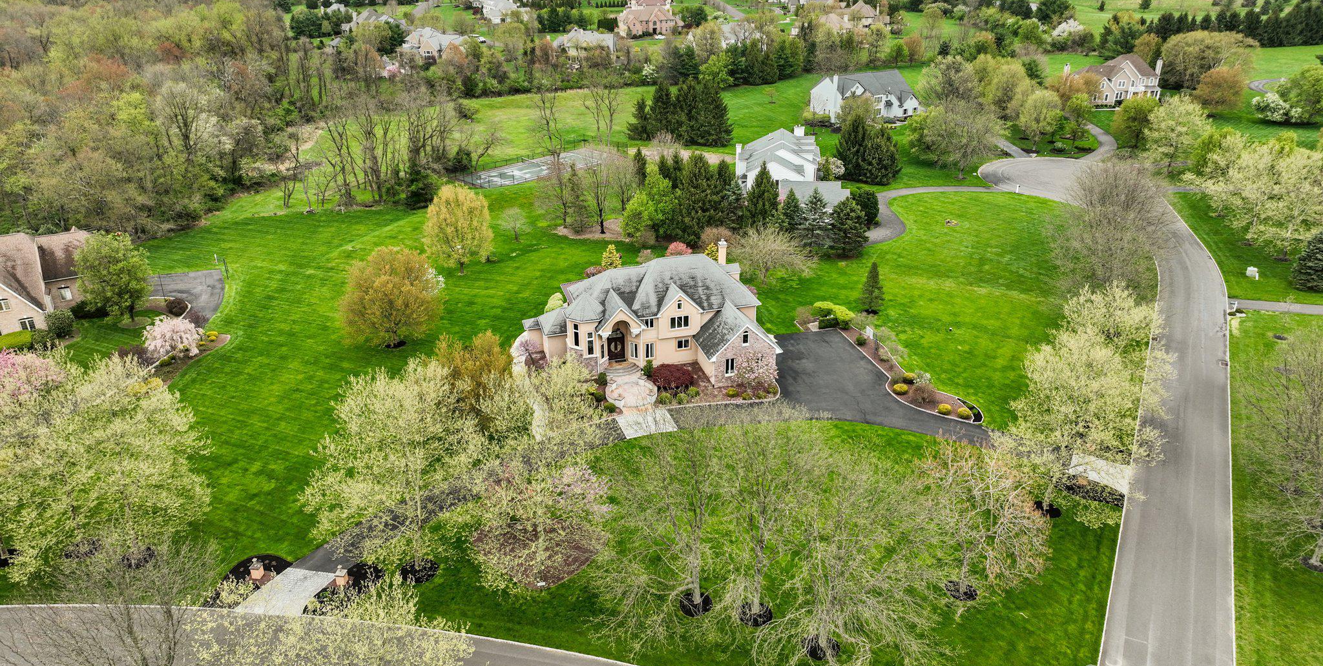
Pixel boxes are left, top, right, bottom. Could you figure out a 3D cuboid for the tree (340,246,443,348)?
[{"bbox_3d":[-32.500,-4.090,108.260,11.300,11.700,11.300,0,25,0],"label":"tree"}]

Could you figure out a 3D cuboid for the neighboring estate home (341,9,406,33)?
[{"bbox_3d":[-119.000,-130.160,380.710,22.000,9.300,21.000,-6,26,-14],"label":"neighboring estate home"}]

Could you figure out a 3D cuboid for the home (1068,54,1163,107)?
[{"bbox_3d":[126.800,-71.430,256.010,24.000,11.600,19.000,1,25,2],"label":"home"}]

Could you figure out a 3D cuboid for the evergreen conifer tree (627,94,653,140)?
[{"bbox_3d":[-4.720,-50.030,212.400,6.240,10.120,6.240,-1,25,-1],"label":"evergreen conifer tree"}]

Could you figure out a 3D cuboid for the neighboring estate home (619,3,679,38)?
[{"bbox_3d":[-5.300,-126.940,372.280,21.500,10.600,14.500,-7,26,-15],"label":"neighboring estate home"}]

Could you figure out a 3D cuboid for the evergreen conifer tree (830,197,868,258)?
[{"bbox_3d":[29.820,-16.730,142.960,5.590,9.200,5.590,5,26,11],"label":"evergreen conifer tree"}]

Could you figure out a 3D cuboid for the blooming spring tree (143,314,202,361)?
[{"bbox_3d":[-57.600,0.110,108.240,6.300,4.100,6.300,0,25,0],"label":"blooming spring tree"}]

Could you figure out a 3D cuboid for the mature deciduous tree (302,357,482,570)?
[{"bbox_3d":[-20.000,11.040,69.630,12.800,17.000,12.800,0,25,0],"label":"mature deciduous tree"}]

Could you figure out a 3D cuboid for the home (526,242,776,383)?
[{"bbox_3d":[-1.870,-2.670,110.230,28.200,11.700,21.000,-7,26,-14],"label":"home"}]

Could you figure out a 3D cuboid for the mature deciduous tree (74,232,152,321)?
[{"bbox_3d":[-70.590,-7.170,119.350,8.720,12.070,8.720,-15,29,-29],"label":"mature deciduous tree"}]

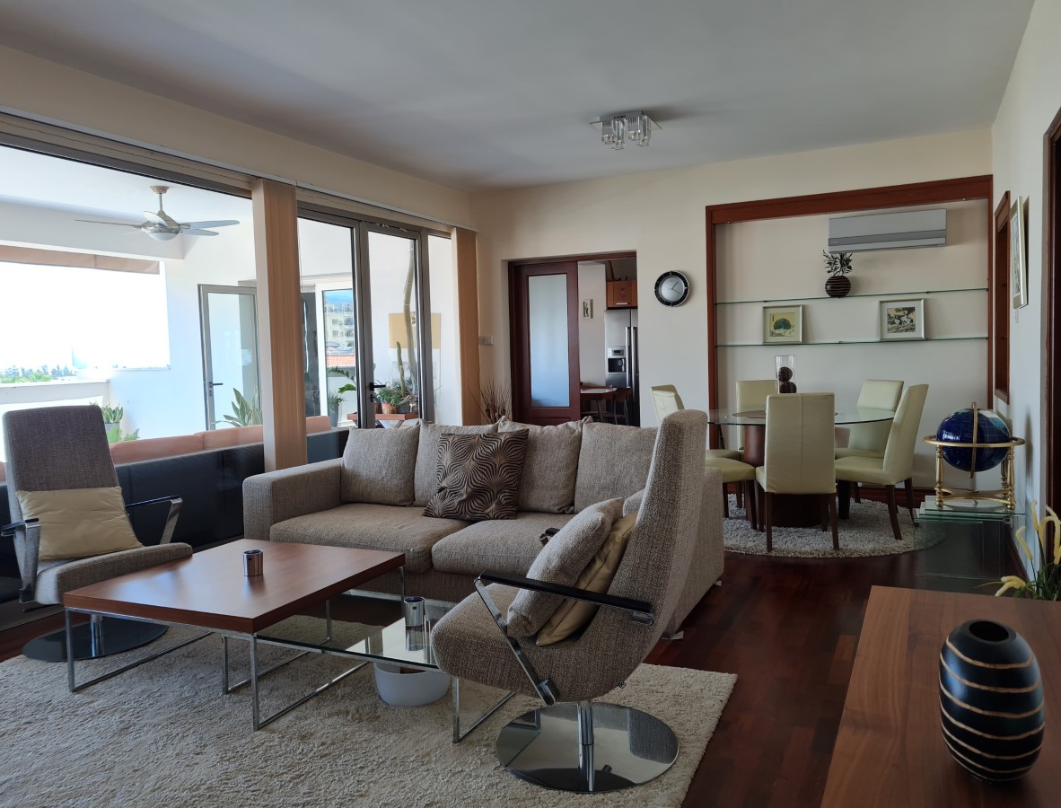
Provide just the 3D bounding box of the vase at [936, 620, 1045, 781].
[{"bbox_3d":[0.756,0.487,1.329,0.149,0.258,0.149,0,4,25],"label":"vase"}]

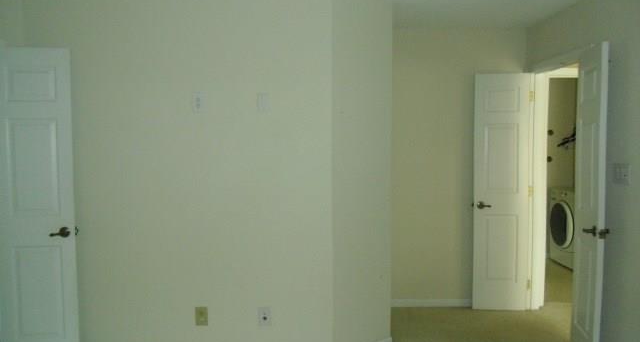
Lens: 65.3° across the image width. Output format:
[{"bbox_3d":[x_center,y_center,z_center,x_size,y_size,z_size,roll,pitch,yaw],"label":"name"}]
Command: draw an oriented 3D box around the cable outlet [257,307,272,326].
[{"bbox_3d":[-0.356,0.934,3.199,0.075,0.117,0.010,0,3,2],"label":"cable outlet"}]

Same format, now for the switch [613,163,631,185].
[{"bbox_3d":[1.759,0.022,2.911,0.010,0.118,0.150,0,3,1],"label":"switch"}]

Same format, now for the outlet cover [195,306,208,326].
[{"bbox_3d":[-0.759,0.937,3.212,0.075,0.117,0.010,0,3,2],"label":"outlet cover"}]

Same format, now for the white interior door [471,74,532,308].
[{"bbox_3d":[1.557,0.194,4.297,0.465,2.030,0.037,0,3,3],"label":"white interior door"}]

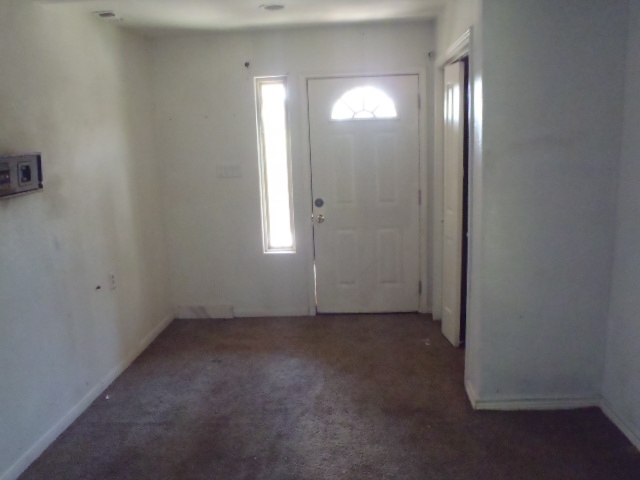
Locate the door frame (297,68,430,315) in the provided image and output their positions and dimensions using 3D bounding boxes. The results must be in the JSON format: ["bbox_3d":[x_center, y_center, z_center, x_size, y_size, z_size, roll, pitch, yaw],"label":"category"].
[{"bbox_3d":[0.391,-0.379,4.490,1.067,2.118,0.120,-2,11,3],"label":"door frame"}]

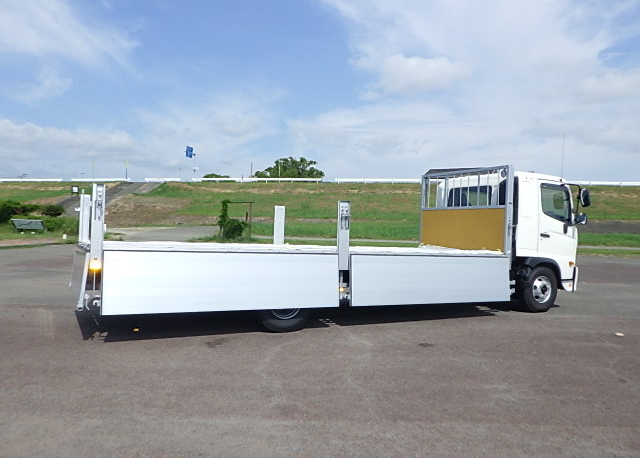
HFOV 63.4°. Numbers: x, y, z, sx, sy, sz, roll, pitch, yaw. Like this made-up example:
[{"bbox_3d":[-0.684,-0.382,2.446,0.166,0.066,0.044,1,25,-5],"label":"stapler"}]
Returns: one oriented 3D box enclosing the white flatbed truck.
[{"bbox_3d":[0.659,0.130,9.019,8.914,2.623,2.512,1,0,-28],"label":"white flatbed truck"}]

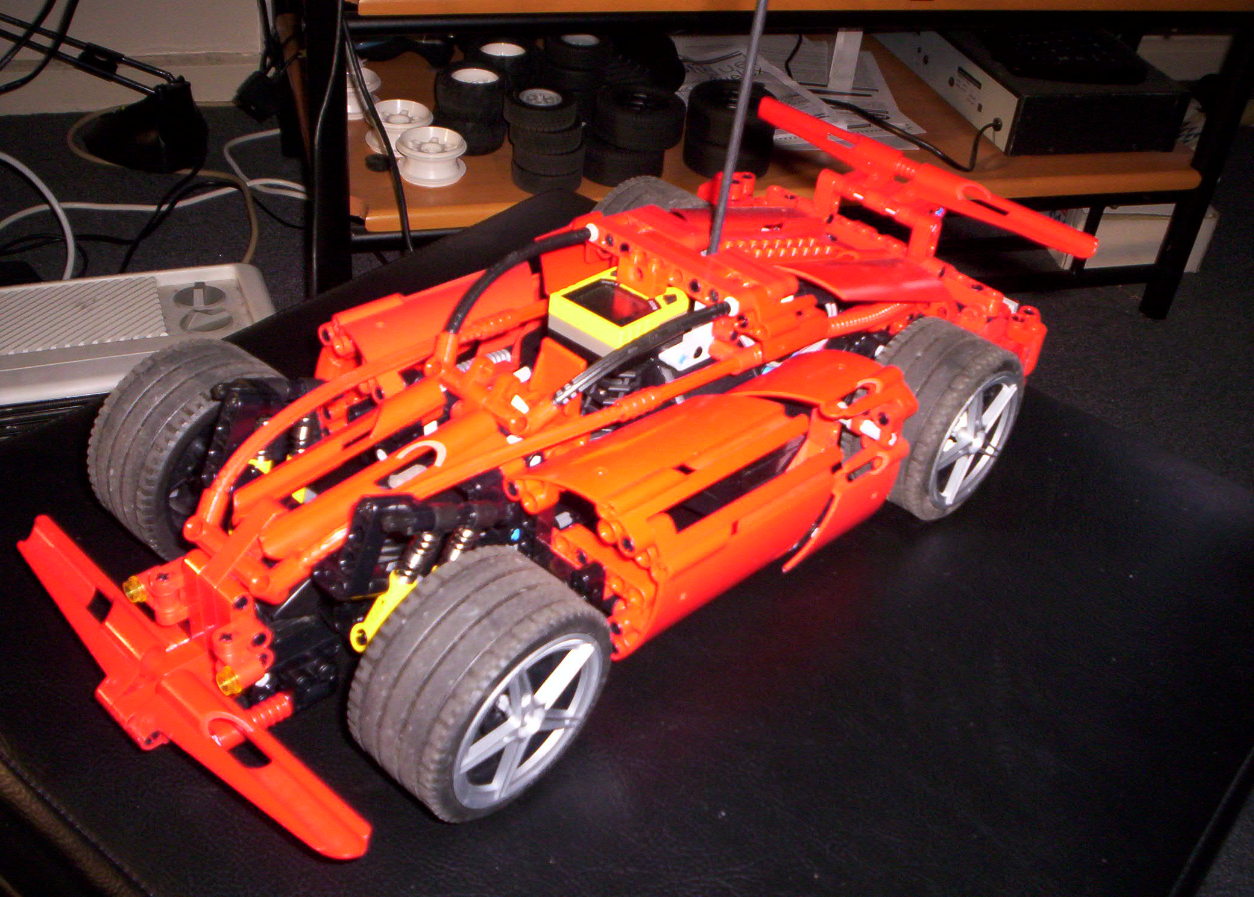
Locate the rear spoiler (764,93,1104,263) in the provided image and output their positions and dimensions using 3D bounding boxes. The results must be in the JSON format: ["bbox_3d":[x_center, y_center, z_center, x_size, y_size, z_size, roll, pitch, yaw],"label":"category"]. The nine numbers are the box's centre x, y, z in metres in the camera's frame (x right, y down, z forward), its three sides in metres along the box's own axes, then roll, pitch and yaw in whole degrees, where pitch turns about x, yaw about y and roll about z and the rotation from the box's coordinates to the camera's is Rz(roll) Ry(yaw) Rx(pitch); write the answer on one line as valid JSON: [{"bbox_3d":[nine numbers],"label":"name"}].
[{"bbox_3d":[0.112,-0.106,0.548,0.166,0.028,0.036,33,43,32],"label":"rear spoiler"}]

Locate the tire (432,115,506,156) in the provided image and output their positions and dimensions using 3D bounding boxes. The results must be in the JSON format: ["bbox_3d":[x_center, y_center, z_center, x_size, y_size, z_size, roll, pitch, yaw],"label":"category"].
[{"bbox_3d":[-0.144,-0.296,1.228,0.065,0.033,0.065,5,33,0],"label":"tire"}]

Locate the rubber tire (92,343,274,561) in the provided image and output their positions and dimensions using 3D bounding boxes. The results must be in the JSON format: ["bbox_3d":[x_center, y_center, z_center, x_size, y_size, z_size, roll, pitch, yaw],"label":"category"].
[{"bbox_3d":[-0.136,0.001,0.436,0.036,0.069,0.069,31,42,30],"label":"rubber tire"}]

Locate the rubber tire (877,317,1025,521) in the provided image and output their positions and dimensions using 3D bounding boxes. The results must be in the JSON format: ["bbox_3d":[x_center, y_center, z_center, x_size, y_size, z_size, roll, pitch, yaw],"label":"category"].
[{"bbox_3d":[0.113,-0.010,0.489,0.069,0.069,0.035,-26,44,-38],"label":"rubber tire"}]

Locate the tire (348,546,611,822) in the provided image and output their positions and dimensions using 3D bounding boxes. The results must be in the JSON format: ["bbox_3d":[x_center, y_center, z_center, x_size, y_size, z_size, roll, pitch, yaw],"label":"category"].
[{"bbox_3d":[-0.039,0.064,0.367,0.036,0.069,0.069,31,42,30],"label":"tire"}]

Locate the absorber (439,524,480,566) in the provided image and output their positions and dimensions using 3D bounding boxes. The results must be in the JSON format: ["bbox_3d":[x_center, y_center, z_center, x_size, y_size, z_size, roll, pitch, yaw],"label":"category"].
[{"bbox_3d":[-0.053,0.035,0.381,0.012,0.052,0.012,40,10,34],"label":"absorber"}]

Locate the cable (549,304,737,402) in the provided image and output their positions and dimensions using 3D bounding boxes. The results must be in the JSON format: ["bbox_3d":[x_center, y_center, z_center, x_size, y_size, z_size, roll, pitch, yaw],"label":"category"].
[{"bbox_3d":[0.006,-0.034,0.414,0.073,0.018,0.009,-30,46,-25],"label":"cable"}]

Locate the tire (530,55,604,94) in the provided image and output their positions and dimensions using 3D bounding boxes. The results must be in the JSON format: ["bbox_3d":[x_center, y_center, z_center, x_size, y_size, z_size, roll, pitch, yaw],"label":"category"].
[{"bbox_3d":[-0.053,-0.352,1.250,0.065,0.022,0.065,5,33,0],"label":"tire"}]

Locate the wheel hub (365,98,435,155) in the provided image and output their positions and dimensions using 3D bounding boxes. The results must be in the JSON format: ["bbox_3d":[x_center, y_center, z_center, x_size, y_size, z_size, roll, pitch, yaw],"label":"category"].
[{"bbox_3d":[-0.206,-0.292,1.214,0.061,0.032,0.061,3,33,-2],"label":"wheel hub"}]

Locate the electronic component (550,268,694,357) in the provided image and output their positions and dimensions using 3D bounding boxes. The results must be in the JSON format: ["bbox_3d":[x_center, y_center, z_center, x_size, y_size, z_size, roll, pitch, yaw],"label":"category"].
[{"bbox_3d":[-0.003,-0.045,0.453,0.031,0.015,0.035,33,45,32],"label":"electronic component"}]

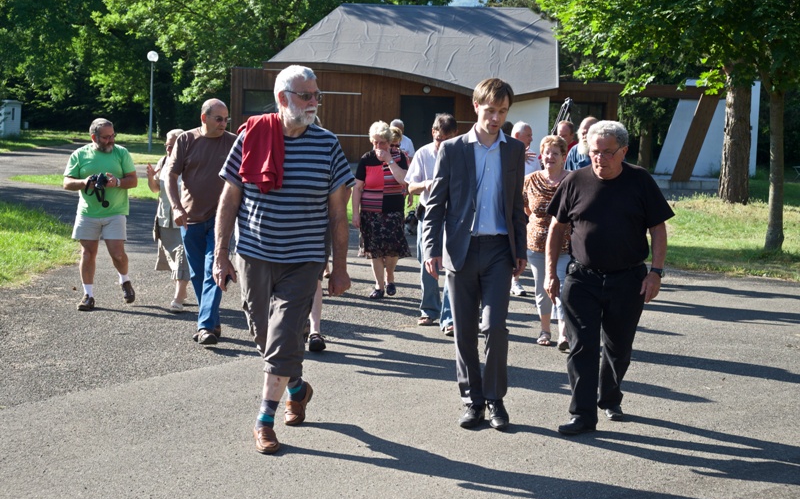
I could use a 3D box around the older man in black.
[{"bbox_3d":[1.110,0.116,6.900,0.660,1.640,0.620,3,6,15],"label":"older man in black"}]

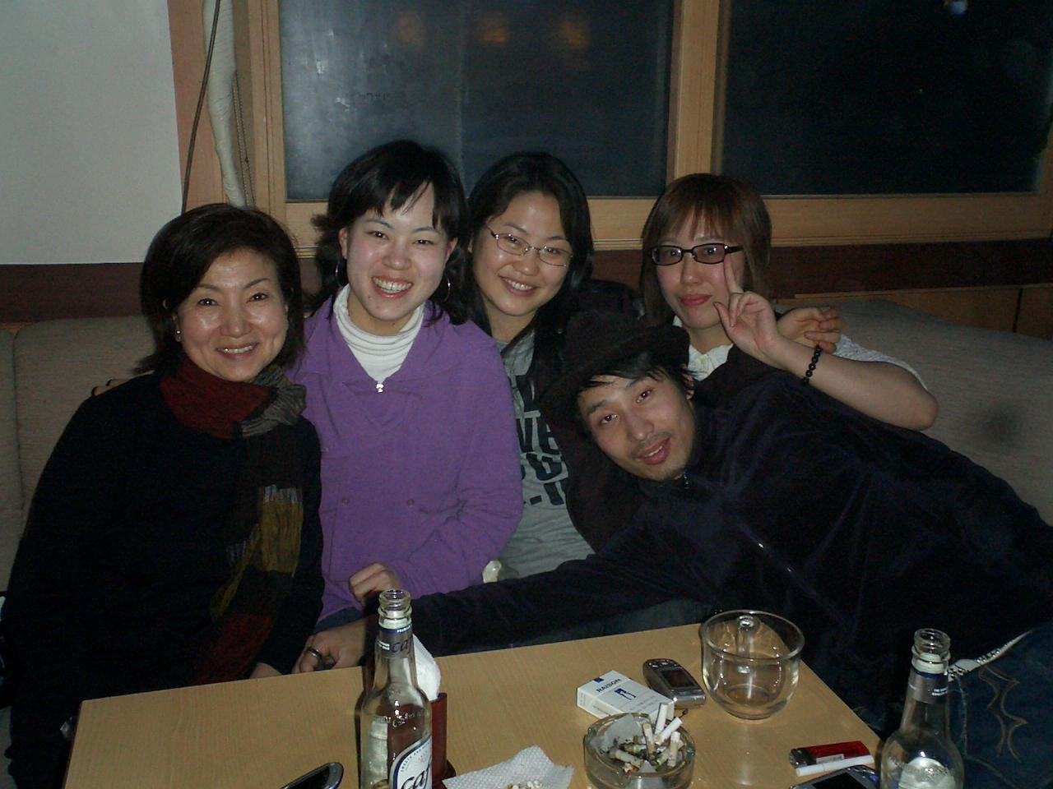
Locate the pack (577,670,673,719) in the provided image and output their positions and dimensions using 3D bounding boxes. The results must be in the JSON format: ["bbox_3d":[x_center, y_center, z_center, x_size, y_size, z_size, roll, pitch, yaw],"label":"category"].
[{"bbox_3d":[0.106,0.332,1.205,0.056,0.022,0.087,-14,21,-41],"label":"pack"}]

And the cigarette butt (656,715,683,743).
[{"bbox_3d":[0.142,0.336,1.123,0.032,0.008,0.008,-43,19,2],"label":"cigarette butt"}]

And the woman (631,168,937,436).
[{"bbox_3d":[0.304,0.298,1.692,0.540,1.200,0.650,3,16,7],"label":"woman"}]

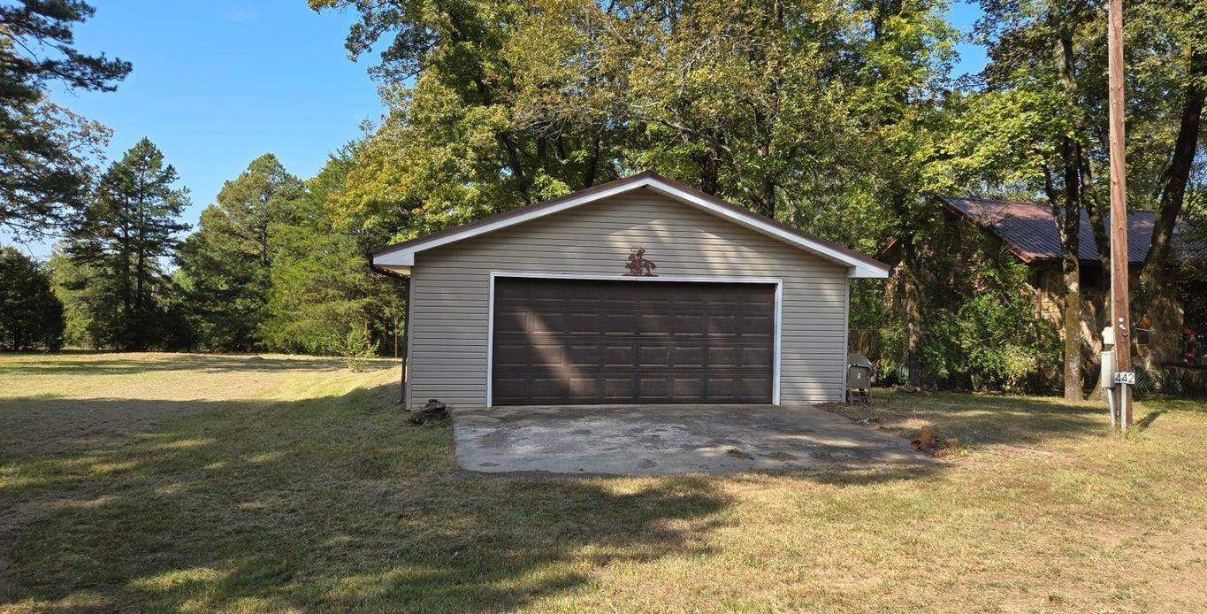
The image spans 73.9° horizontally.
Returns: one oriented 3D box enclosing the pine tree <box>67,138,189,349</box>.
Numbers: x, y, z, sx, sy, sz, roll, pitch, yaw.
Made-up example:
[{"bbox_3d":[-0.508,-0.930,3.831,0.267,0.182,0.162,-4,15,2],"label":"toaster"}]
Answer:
[{"bbox_3d":[-19.536,-2.620,33.000,4.500,8.700,4.500,1,1,0],"label":"pine tree"}]

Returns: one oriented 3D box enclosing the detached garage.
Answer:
[{"bbox_3d":[-0.038,-0.339,16.997,8.557,3.855,8.100,1,1,-10],"label":"detached garage"}]

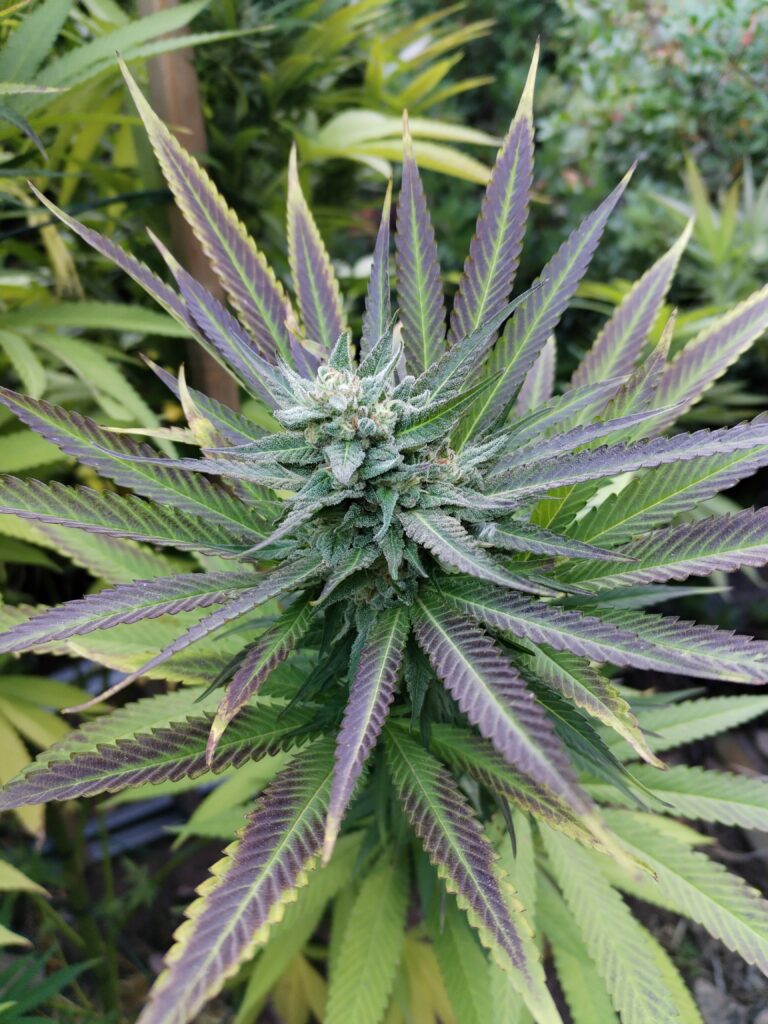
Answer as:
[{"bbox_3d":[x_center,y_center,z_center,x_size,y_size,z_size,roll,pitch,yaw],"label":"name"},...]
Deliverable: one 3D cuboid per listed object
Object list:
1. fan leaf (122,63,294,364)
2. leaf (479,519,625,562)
[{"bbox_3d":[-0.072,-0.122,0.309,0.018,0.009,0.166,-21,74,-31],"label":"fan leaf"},{"bbox_3d":[0.058,0.010,0.267,0.054,0.006,0.011,15,33,7],"label":"leaf"}]

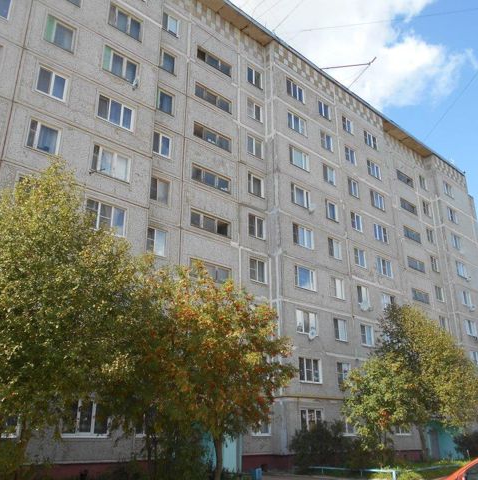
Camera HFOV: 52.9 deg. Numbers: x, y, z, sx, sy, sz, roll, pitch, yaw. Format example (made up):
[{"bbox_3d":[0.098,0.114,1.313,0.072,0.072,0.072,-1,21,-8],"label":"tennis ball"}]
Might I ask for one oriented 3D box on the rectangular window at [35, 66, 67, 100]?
[{"bbox_3d":[-8.231,-6.864,21.206,1.366,1.357,0.200,18,-27,-39],"label":"rectangular window"}]

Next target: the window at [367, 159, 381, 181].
[{"bbox_3d":[11.111,-5.779,39.552,1.780,1.340,0.200,18,-28,-38],"label":"window"}]

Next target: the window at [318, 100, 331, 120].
[{"bbox_3d":[6.630,-9.996,37.199,1.520,1.360,0.150,18,-27,-39],"label":"window"}]

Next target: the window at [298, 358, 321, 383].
[{"bbox_3d":[4.066,7.521,27.536,1.880,1.360,0.200,18,-28,-38],"label":"window"}]

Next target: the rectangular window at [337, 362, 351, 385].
[{"bbox_3d":[6.658,8.442,30.302,1.500,1.390,0.150,18,-27,-39],"label":"rectangular window"}]

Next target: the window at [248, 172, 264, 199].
[{"bbox_3d":[1.059,-3.387,30.133,1.390,1.470,0.150,18,-28,-38],"label":"window"}]

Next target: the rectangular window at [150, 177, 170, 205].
[{"bbox_3d":[-4.132,-2.555,24.913,1.240,1.360,0.200,18,-28,-38],"label":"rectangular window"}]

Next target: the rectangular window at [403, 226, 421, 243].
[{"bbox_3d":[15.667,-0.429,43.417,2.840,0.956,0.150,18,-28,-39],"label":"rectangular window"}]

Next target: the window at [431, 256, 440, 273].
[{"bbox_3d":[18.108,2.203,44.449,1.250,1.300,0.200,18,-28,-38],"label":"window"}]

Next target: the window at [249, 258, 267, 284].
[{"bbox_3d":[1.093,1.831,28.328,1.400,1.387,0.150,18,-28,-39],"label":"window"}]

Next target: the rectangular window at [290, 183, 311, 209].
[{"bbox_3d":[4.099,-2.853,31.826,1.968,1.357,0.200,18,-27,-39],"label":"rectangular window"}]

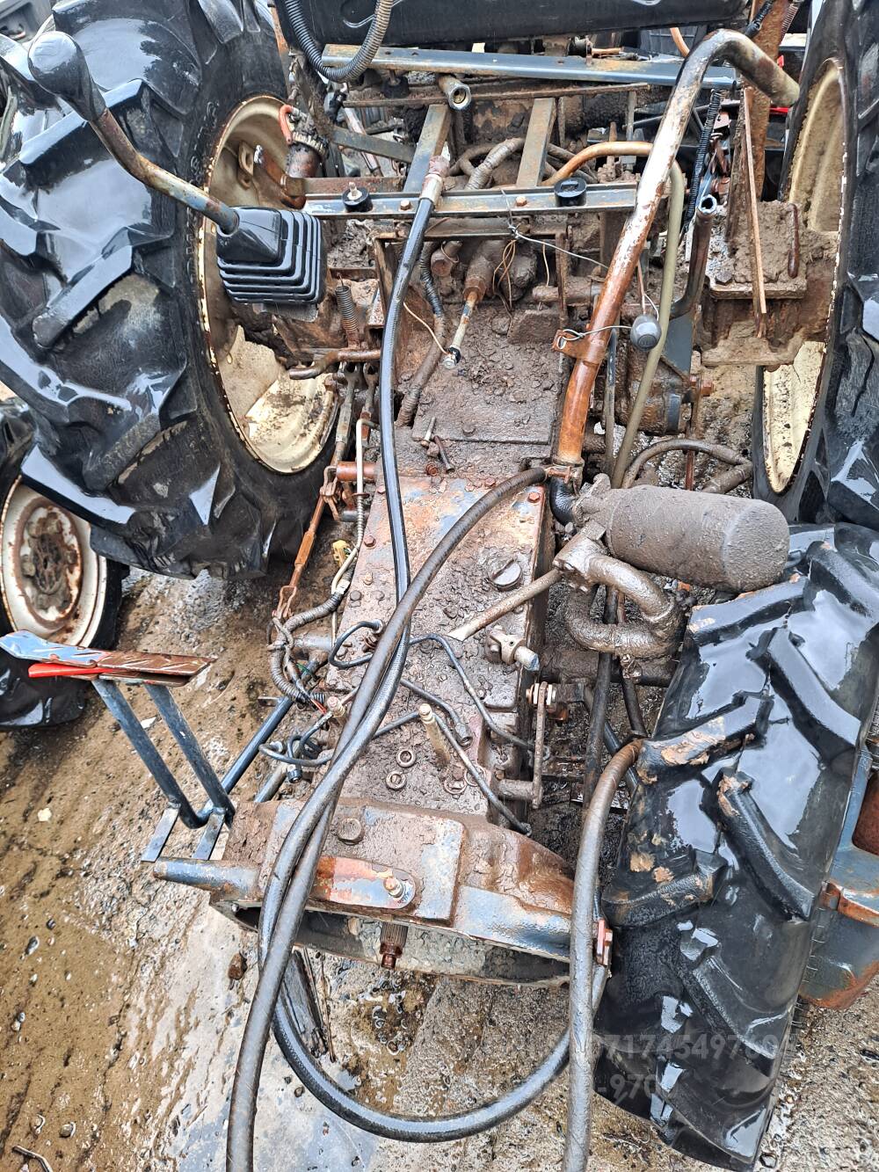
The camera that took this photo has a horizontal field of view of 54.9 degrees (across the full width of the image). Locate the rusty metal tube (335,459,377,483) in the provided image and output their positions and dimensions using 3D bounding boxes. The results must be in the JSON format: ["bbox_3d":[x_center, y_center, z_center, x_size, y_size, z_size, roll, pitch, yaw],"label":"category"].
[{"bbox_3d":[-0.112,-0.153,1.140,0.059,0.026,0.026,4,59,13],"label":"rusty metal tube"}]

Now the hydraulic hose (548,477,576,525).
[{"bbox_3d":[0.160,-0.112,1.100,0.042,0.072,0.036,4,38,13],"label":"hydraulic hose"}]

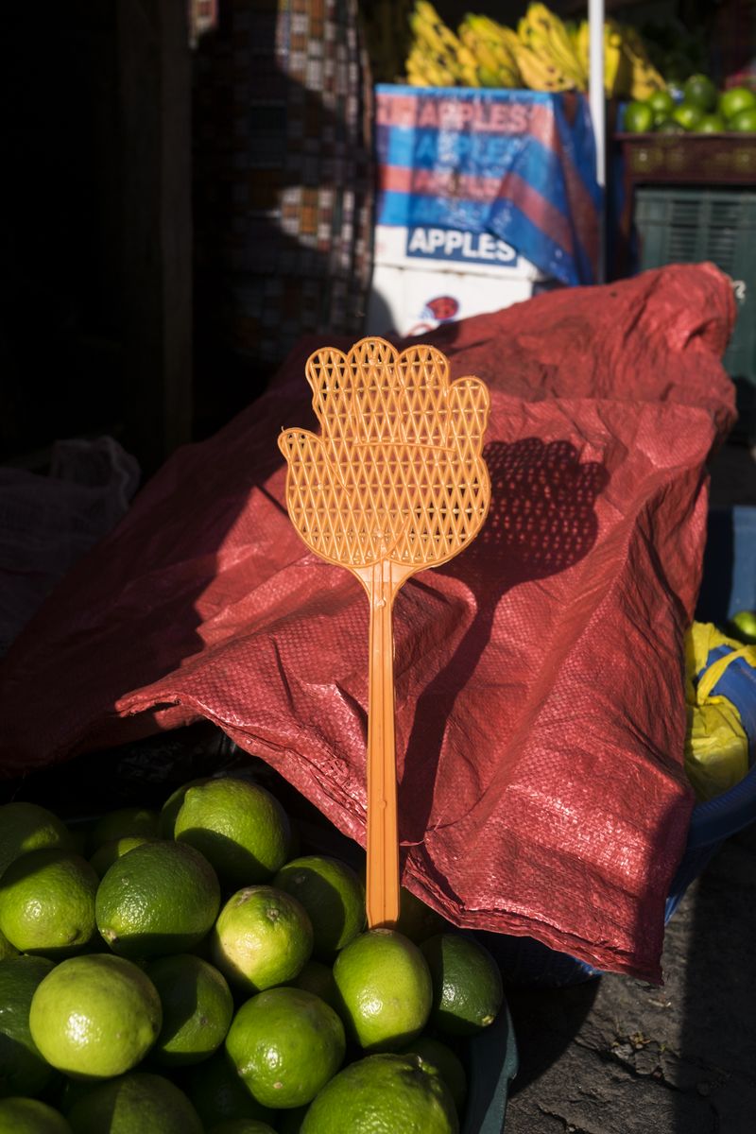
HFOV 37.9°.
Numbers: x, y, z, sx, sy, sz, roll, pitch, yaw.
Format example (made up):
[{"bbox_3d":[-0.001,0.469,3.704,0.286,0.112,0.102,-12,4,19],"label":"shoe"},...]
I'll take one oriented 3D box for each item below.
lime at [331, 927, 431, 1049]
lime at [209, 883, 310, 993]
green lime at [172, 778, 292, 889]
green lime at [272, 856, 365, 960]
[{"bbox_3d":[0.002,0.219,0.572,0.052,0.063,0.055,0,24,0],"label":"lime"},{"bbox_3d":[-0.061,0.196,0.582,0.055,0.057,0.056,0,24,0],"label":"lime"},{"bbox_3d":[-0.081,0.149,0.618,0.065,0.062,0.062,0,24,0],"label":"green lime"},{"bbox_3d":[-0.031,0.177,0.575,0.051,0.051,0.051,0,27,0],"label":"green lime"}]

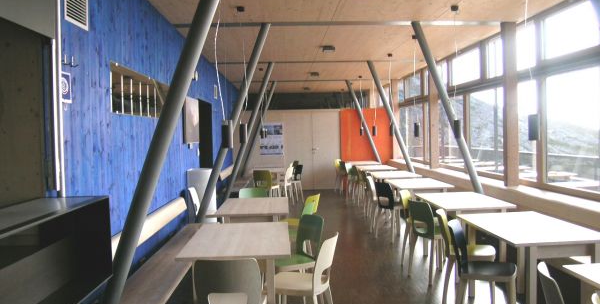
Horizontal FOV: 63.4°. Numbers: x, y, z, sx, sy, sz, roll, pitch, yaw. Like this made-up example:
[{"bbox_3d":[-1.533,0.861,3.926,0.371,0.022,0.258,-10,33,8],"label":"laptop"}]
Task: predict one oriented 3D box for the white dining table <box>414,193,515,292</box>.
[{"bbox_3d":[1.822,0.920,5.514,0.780,0.745,1.210,-1,2,-2],"label":"white dining table"}]

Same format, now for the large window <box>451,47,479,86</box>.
[{"bbox_3d":[2.596,-1.315,7.668,0.070,0.453,1.257,-1,2,-2],"label":"large window"}]

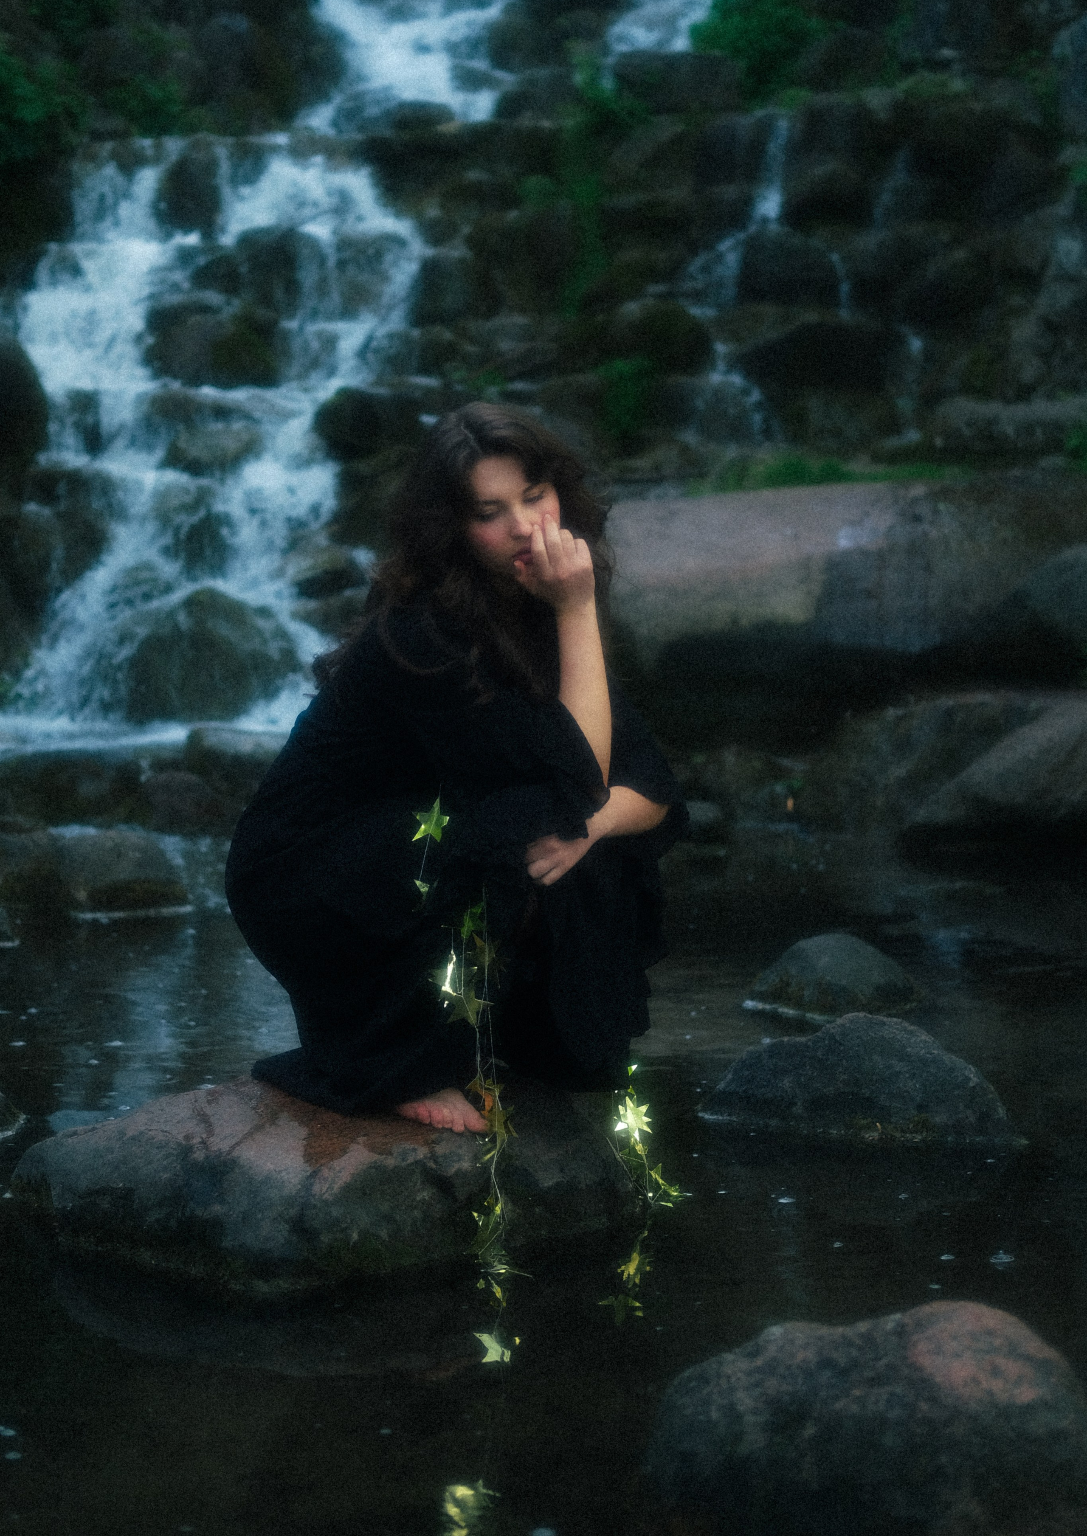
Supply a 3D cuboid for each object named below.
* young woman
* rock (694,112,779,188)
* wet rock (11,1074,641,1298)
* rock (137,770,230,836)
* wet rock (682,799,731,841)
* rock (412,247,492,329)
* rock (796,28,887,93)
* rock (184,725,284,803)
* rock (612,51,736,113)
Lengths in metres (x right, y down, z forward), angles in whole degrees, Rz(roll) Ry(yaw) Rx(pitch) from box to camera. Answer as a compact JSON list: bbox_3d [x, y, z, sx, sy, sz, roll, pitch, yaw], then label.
[{"bbox_3d":[-0.112,-0.012,3.050,0.540,0.890,0.440,6,9,40],"label":"young woman"},{"bbox_3d":[0.736,-2.358,9.150,0.330,0.290,0.320,0,7,0],"label":"rock"},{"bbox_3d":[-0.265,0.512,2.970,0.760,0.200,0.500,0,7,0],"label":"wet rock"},{"bbox_3d":[-0.853,0.086,5.700,0.220,0.150,0.200,0,7,0],"label":"rock"},{"bbox_3d":[0.398,0.132,6.000,0.160,0.100,0.140,0,7,0],"label":"wet rock"},{"bbox_3d":[-0.318,-1.643,8.200,0.280,0.260,0.270,0,7,0],"label":"rock"},{"bbox_3d":[1.242,-2.949,10.000,0.390,0.270,0.360,0,7,0],"label":"rock"},{"bbox_3d":[-0.745,-0.008,5.950,0.300,0.180,0.250,0,7,0],"label":"rock"},{"bbox_3d":[0.538,-2.796,9.800,0.530,0.250,0.400,0,7,0],"label":"rock"}]

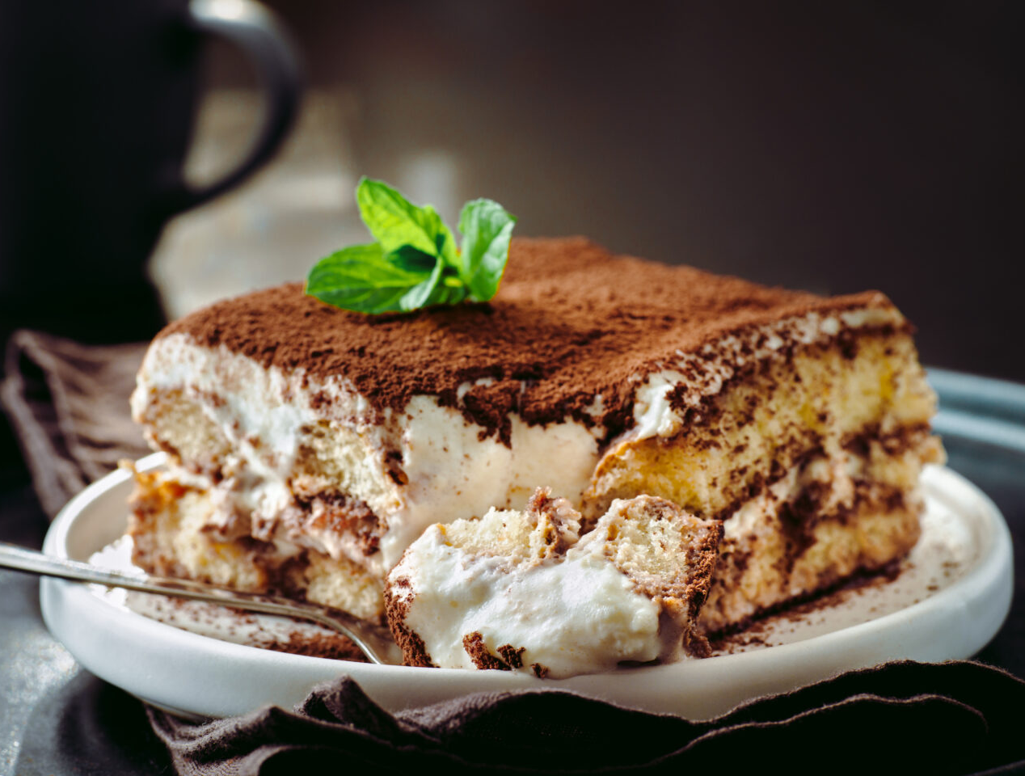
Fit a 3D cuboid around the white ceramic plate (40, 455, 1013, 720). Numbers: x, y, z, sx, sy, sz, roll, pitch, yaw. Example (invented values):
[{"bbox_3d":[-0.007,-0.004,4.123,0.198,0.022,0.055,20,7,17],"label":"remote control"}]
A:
[{"bbox_3d":[0.002,0.030,0.560,0.160,0.017,0.160,-1,14,0],"label":"white ceramic plate"}]

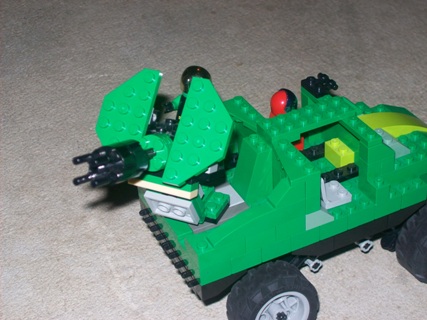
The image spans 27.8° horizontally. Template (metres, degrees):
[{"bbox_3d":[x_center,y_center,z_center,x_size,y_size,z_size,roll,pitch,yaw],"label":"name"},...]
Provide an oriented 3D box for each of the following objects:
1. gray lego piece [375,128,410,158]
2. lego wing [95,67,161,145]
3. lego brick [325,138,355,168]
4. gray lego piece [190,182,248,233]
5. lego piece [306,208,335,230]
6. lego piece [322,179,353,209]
[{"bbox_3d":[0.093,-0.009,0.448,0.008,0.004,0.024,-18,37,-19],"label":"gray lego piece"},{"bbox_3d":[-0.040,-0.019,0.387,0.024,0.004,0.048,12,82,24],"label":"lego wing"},{"bbox_3d":[0.066,-0.003,0.453,0.008,0.011,0.016,-18,37,-19],"label":"lego brick"},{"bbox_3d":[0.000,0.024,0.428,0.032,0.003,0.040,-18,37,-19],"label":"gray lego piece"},{"bbox_3d":[0.049,0.026,0.415,0.016,0.010,0.008,-18,37,-19],"label":"lego piece"},{"bbox_3d":[0.058,0.012,0.427,0.016,0.017,0.016,-18,37,-19],"label":"lego piece"}]

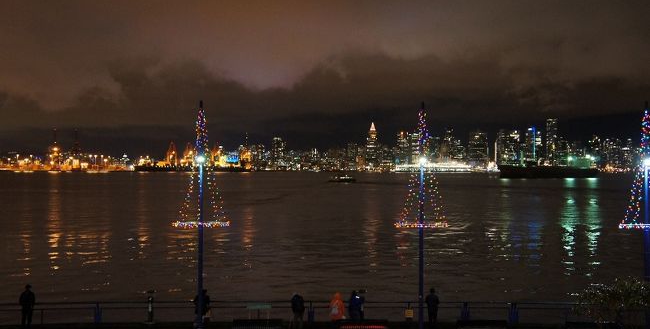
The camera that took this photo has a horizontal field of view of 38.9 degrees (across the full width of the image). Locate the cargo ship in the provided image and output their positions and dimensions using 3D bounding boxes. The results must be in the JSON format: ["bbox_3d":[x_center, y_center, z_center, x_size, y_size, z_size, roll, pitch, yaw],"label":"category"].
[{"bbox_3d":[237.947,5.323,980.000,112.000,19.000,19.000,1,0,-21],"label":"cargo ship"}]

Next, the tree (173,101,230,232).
[{"bbox_3d":[-4.441,0.000,33.100,2.050,4.550,2.050,0,0,0],"label":"tree"}]

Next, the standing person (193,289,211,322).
[{"bbox_3d":[-4.617,5.471,34.603,0.560,1.650,0.420,0,0,0],"label":"standing person"}]

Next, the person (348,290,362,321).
[{"bbox_3d":[1.125,5.539,34.903,0.530,1.570,0.450,0,0,14],"label":"person"}]

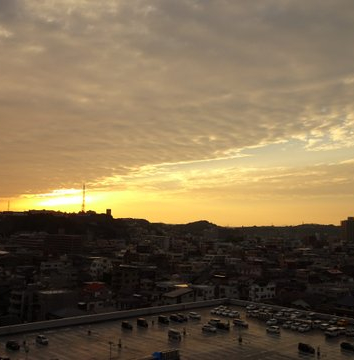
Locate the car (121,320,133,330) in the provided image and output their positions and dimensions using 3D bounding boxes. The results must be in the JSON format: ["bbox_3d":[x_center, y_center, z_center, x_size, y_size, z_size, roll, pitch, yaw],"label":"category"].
[{"bbox_3d":[-14.920,43.210,128.300,1.660,1.580,3.920,6,-9,-39],"label":"car"}]

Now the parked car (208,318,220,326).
[{"bbox_3d":[10.931,41.399,125.791,1.640,1.570,3.850,6,-9,-39],"label":"parked car"}]

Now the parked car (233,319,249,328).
[{"bbox_3d":[18.151,40.964,122.336,1.660,1.660,4.340,6,-9,-39],"label":"parked car"}]

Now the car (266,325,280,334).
[{"bbox_3d":[25.748,40.157,115.228,1.630,1.580,3.740,6,-9,-39],"label":"car"}]

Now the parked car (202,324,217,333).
[{"bbox_3d":[9.240,42.690,123.940,1.680,1.550,4.250,6,-9,-39],"label":"parked car"}]

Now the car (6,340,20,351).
[{"bbox_3d":[-37.240,37.687,97.746,1.640,1.520,3.960,6,-9,-39],"label":"car"}]

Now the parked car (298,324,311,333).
[{"bbox_3d":[34.535,40.406,116.750,3.900,1.550,1.640,6,-9,-39],"label":"parked car"}]

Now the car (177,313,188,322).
[{"bbox_3d":[1.372,41.998,131.258,1.650,1.630,4.070,6,-9,-39],"label":"car"}]

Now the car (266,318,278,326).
[{"bbox_3d":[29.240,43.800,132.920,3.970,1.560,1.660,6,-9,-39],"label":"car"}]

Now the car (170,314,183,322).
[{"bbox_3d":[-0.121,41.744,129.326,1.660,1.640,4.300,6,-9,-39],"label":"car"}]

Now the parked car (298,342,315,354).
[{"bbox_3d":[30.830,40.000,102.300,1.660,1.550,3.880,6,-9,-39],"label":"parked car"}]

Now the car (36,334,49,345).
[{"bbox_3d":[-32.161,38.339,102.955,1.640,1.560,3.950,6,-9,-39],"label":"car"}]

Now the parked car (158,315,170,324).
[{"bbox_3d":[-4.230,44.190,136.360,1.670,1.600,4.060,6,-9,-39],"label":"parked car"}]

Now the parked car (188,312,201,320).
[{"bbox_3d":[5.640,44.950,142.340,1.680,1.580,4.380,6,-9,-39],"label":"parked car"}]

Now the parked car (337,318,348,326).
[{"bbox_3d":[50.470,43.620,131.630,3.900,1.580,1.660,6,-9,-39],"label":"parked car"}]

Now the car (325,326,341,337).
[{"bbox_3d":[43.040,42.160,119.890,4.180,1.580,1.680,6,-9,-39],"label":"car"}]

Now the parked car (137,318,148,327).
[{"bbox_3d":[-10.620,43.670,132.130,1.660,1.590,4.020,6,-9,-39],"label":"parked car"}]

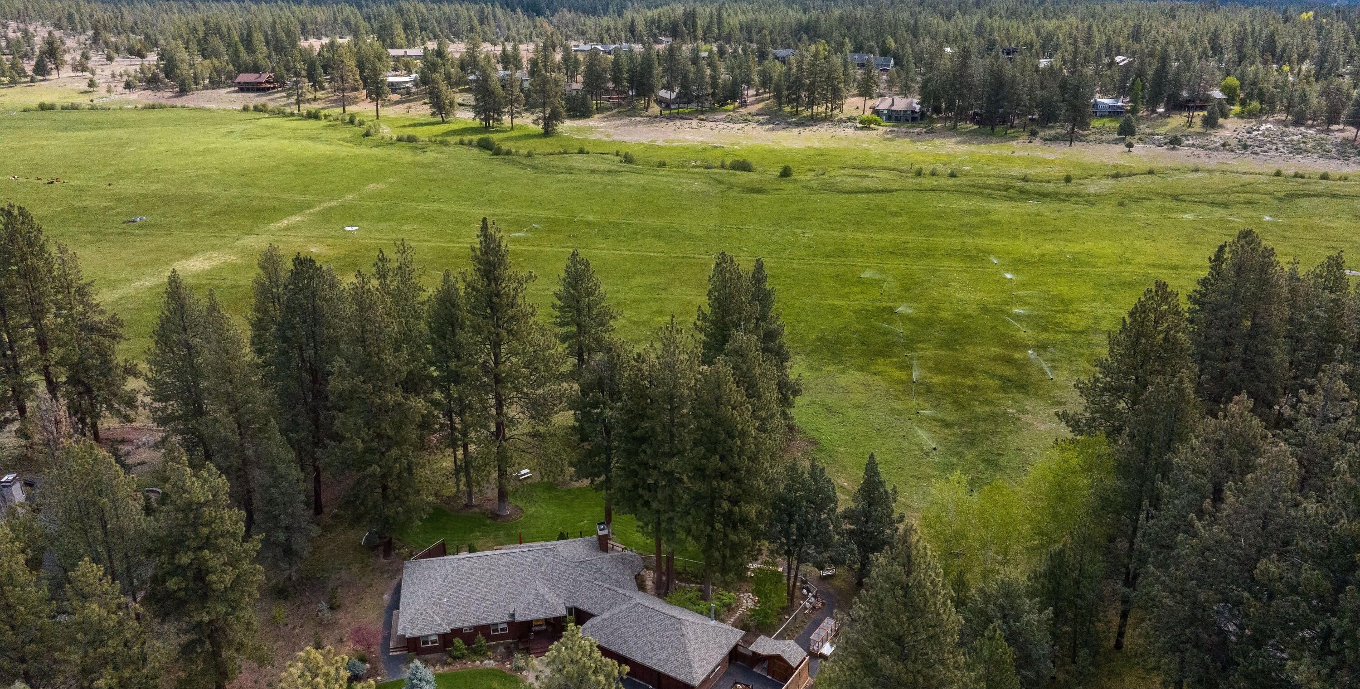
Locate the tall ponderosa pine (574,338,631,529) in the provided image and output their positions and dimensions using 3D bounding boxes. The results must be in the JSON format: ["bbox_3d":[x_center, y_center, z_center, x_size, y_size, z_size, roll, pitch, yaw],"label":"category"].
[{"bbox_3d":[-7.790,9.875,94.643,5.656,22.537,5.656,0,21,0],"label":"tall ponderosa pine"}]

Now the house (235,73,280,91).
[{"bbox_3d":[-208.547,-129.254,464.141,16.500,7.600,11.000,2,21,6],"label":"house"}]

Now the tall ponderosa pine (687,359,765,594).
[{"bbox_3d":[4.123,12.580,85.041,7.000,24.273,7.000,0,21,0],"label":"tall ponderosa pine"}]

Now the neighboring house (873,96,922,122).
[{"bbox_3d":[95.388,-103.586,413.691,18.700,9.000,12.000,1,21,4],"label":"neighboring house"}]

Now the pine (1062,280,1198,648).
[{"bbox_3d":[41.170,12.080,84.810,11.280,36.760,10.720,0,21,0],"label":"pine"}]

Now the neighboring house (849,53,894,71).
[{"bbox_3d":[117.120,-170.340,570.540,26.000,7.500,11.000,7,22,16],"label":"neighboring house"}]

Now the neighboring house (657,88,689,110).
[{"bbox_3d":[-2.770,-109.540,421.190,17.000,7.000,12.000,-3,21,-11],"label":"neighboring house"}]

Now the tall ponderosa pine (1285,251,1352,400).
[{"bbox_3d":[80.490,3.030,118.290,9.340,29.830,9.340,0,21,0],"label":"tall ponderosa pine"}]

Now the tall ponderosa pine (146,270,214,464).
[{"bbox_3d":[-57.340,5.640,110.670,8.490,29.540,8.490,0,21,0],"label":"tall ponderosa pine"}]

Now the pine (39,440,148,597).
[{"bbox_3d":[-50.060,17.020,80.950,8.760,19.290,8.760,1,21,0],"label":"pine"}]

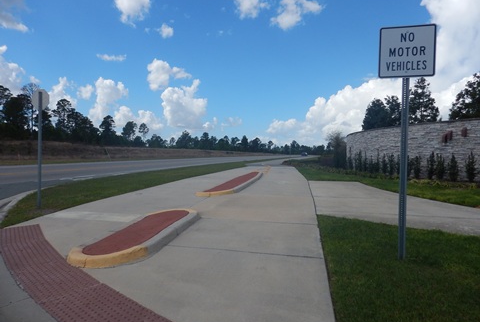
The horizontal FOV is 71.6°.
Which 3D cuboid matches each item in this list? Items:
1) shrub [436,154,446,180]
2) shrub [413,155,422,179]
[{"bbox_3d":[12.369,0.347,20.387,0.560,1.600,0.560,2,1,17],"label":"shrub"},{"bbox_3d":[11.764,0.412,21.987,0.530,1.570,0.530,2,1,17],"label":"shrub"}]

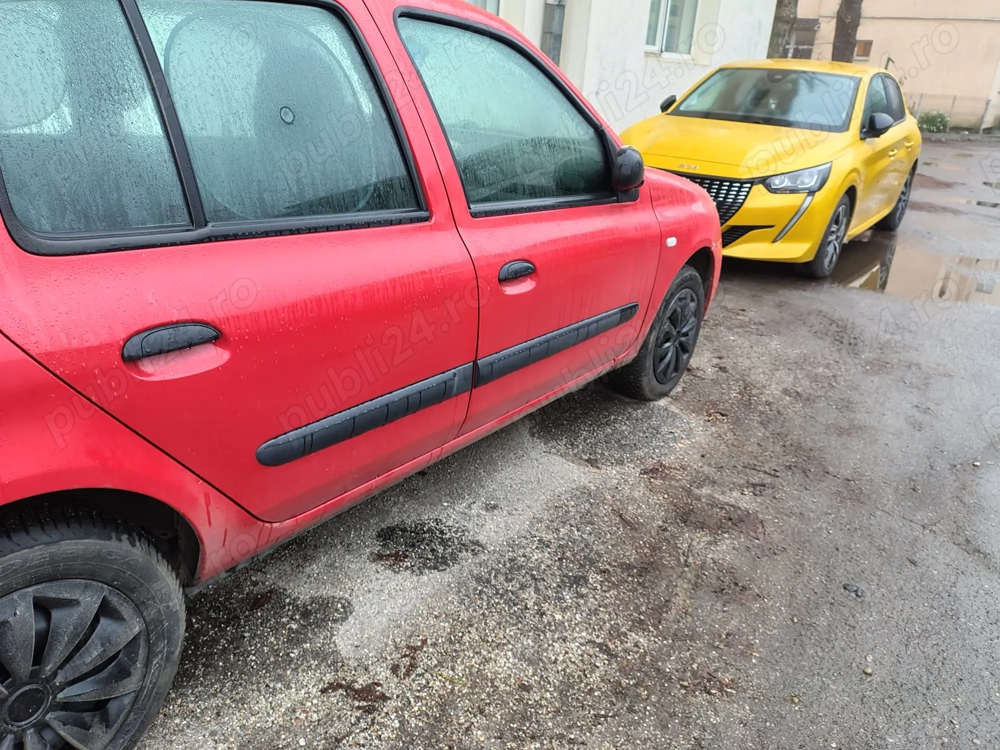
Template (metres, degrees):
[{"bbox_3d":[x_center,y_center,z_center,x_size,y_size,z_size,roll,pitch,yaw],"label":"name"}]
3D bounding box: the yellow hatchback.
[{"bbox_3d":[2.520,-1.942,6.430,1.790,1.440,4.050,18,27,34],"label":"yellow hatchback"}]

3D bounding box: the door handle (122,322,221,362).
[{"bbox_3d":[-0.517,-0.053,1.144,0.035,0.050,0.165,18,26,33],"label":"door handle"}]

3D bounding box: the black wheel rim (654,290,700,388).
[{"bbox_3d":[0.711,-0.162,3.010,0.090,0.395,0.395,18,26,33],"label":"black wheel rim"}]

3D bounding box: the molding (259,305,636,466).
[{"bbox_3d":[-0.007,-0.034,1.906,0.036,0.080,1.510,18,24,33],"label":"molding"}]

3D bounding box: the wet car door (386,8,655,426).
[{"bbox_3d":[0.143,-0.461,2.123,0.250,1.020,1.170,18,26,33],"label":"wet car door"}]

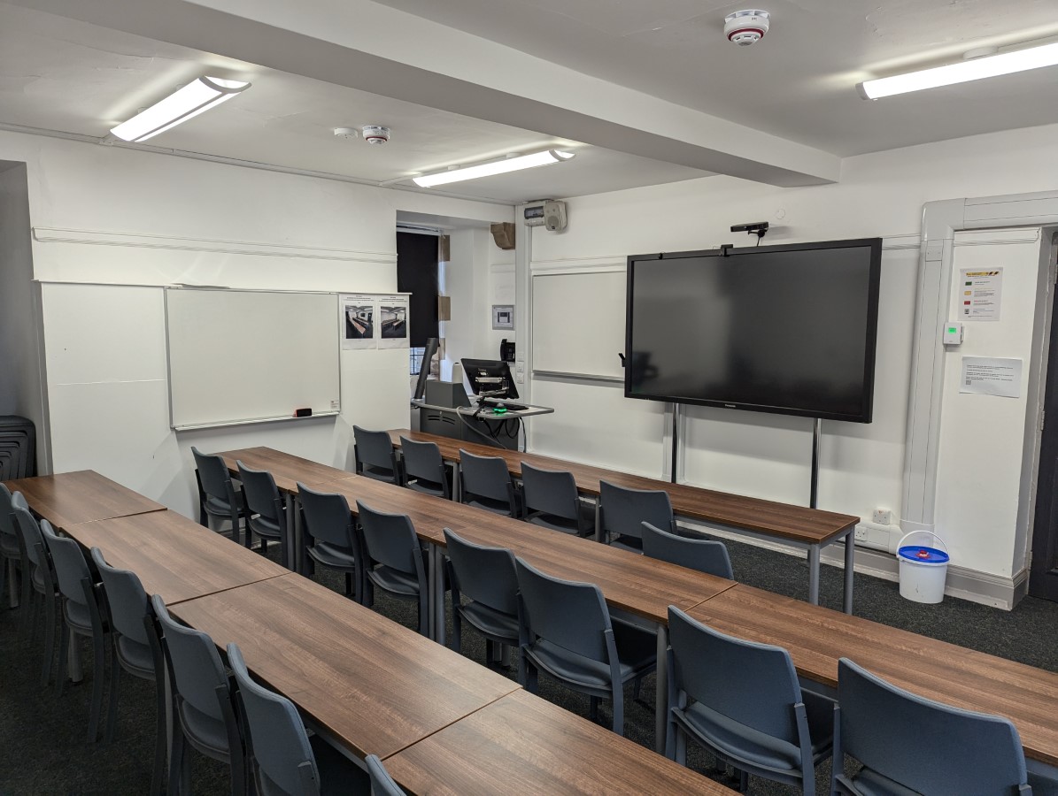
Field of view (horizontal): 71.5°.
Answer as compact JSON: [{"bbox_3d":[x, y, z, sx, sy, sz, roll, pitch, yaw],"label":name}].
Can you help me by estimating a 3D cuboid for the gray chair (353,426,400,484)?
[{"bbox_3d":[-0.953,0.618,5.564,0.520,0.810,0.530,7,9,44],"label":"gray chair"}]

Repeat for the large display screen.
[{"bbox_3d":[1.433,-0.472,5.046,1.820,1.095,0.085,7,9,44],"label":"large display screen"}]

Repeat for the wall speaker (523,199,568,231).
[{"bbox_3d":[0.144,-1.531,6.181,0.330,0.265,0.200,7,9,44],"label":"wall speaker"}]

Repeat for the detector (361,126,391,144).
[{"bbox_3d":[-0.821,-1.402,3.944,0.142,0.079,0.142,0,7,0],"label":"detector"}]

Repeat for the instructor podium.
[{"bbox_3d":[-0.342,0.444,5.992,1.130,1.080,0.760,7,9,44],"label":"instructor podium"}]

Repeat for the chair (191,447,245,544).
[{"bbox_3d":[-1.799,0.722,4.725,0.500,0.805,0.520,7,9,44],"label":"chair"}]

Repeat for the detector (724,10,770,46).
[{"bbox_3d":[0.726,-1.228,2.439,0.145,0.085,0.145,0,7,0],"label":"detector"}]

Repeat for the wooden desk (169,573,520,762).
[{"bbox_3d":[-0.592,1.068,2.163,1.190,0.730,0.445,7,9,44],"label":"wooden desk"}]

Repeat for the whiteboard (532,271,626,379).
[{"bbox_3d":[0.466,-0.616,6.299,1.220,0.890,0.045,7,9,44],"label":"whiteboard"}]

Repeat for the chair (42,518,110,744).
[{"bbox_3d":[-1.712,0.906,3.157,0.500,0.805,0.520,7,9,44],"label":"chair"}]

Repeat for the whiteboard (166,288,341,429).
[{"bbox_3d":[-1.863,-0.290,5.108,0.040,0.900,1.220,7,9,44],"label":"whiteboard"}]

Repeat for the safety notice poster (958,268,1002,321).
[{"bbox_3d":[2.599,-0.595,4.232,0.210,0.297,0.008,7,9,44],"label":"safety notice poster"}]

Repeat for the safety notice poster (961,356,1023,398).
[{"bbox_3d":[2.656,-0.121,4.228,0.297,0.210,0.008,7,9,44],"label":"safety notice poster"}]

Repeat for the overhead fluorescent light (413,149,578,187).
[{"bbox_3d":[-0.263,-1.441,4.643,1.310,0.085,0.185,7,9,44],"label":"overhead fluorescent light"}]

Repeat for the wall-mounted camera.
[{"bbox_3d":[1.518,-1.157,5.064,0.280,0.090,0.090,7,9,44],"label":"wall-mounted camera"}]

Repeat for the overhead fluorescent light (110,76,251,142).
[{"bbox_3d":[-1.647,-1.310,3.383,0.180,0.070,1.280,-6,9,-44],"label":"overhead fluorescent light"}]

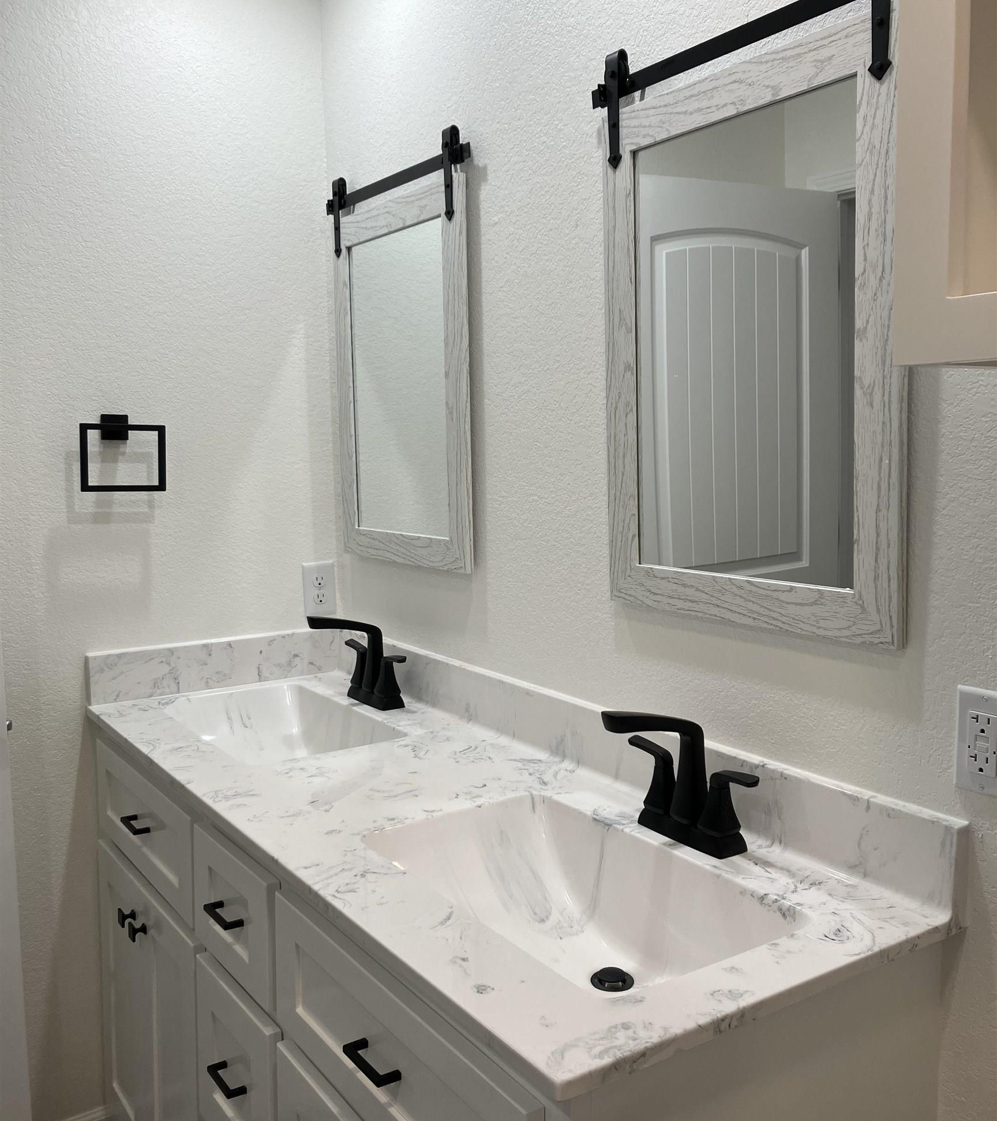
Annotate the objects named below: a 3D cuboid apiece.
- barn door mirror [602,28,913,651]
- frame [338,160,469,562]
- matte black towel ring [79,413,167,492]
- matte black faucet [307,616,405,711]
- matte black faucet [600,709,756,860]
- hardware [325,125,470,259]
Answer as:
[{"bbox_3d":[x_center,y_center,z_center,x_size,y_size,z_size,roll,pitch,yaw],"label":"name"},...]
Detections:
[{"bbox_3d":[0.303,-0.263,1.364,0.025,0.692,0.490,-6,8,-34],"label":"barn door mirror"},{"bbox_3d":[-0.194,-0.342,2.098,0.025,0.692,0.490,-6,8,-34],"label":"frame"},{"bbox_3d":[-0.736,-0.209,2.096,0.161,0.150,0.070,-5,8,-34],"label":"matte black towel ring"},{"bbox_3d":[-0.292,0.195,2.099,0.160,0.184,0.225,-5,8,-34],"label":"matte black faucet"},{"bbox_3d":[0.200,0.271,1.361,0.164,0.184,0.228,-5,8,-34],"label":"matte black faucet"},{"bbox_3d":[-0.203,-0.690,2.058,0.045,0.163,0.565,-5,8,-34],"label":"hardware"}]

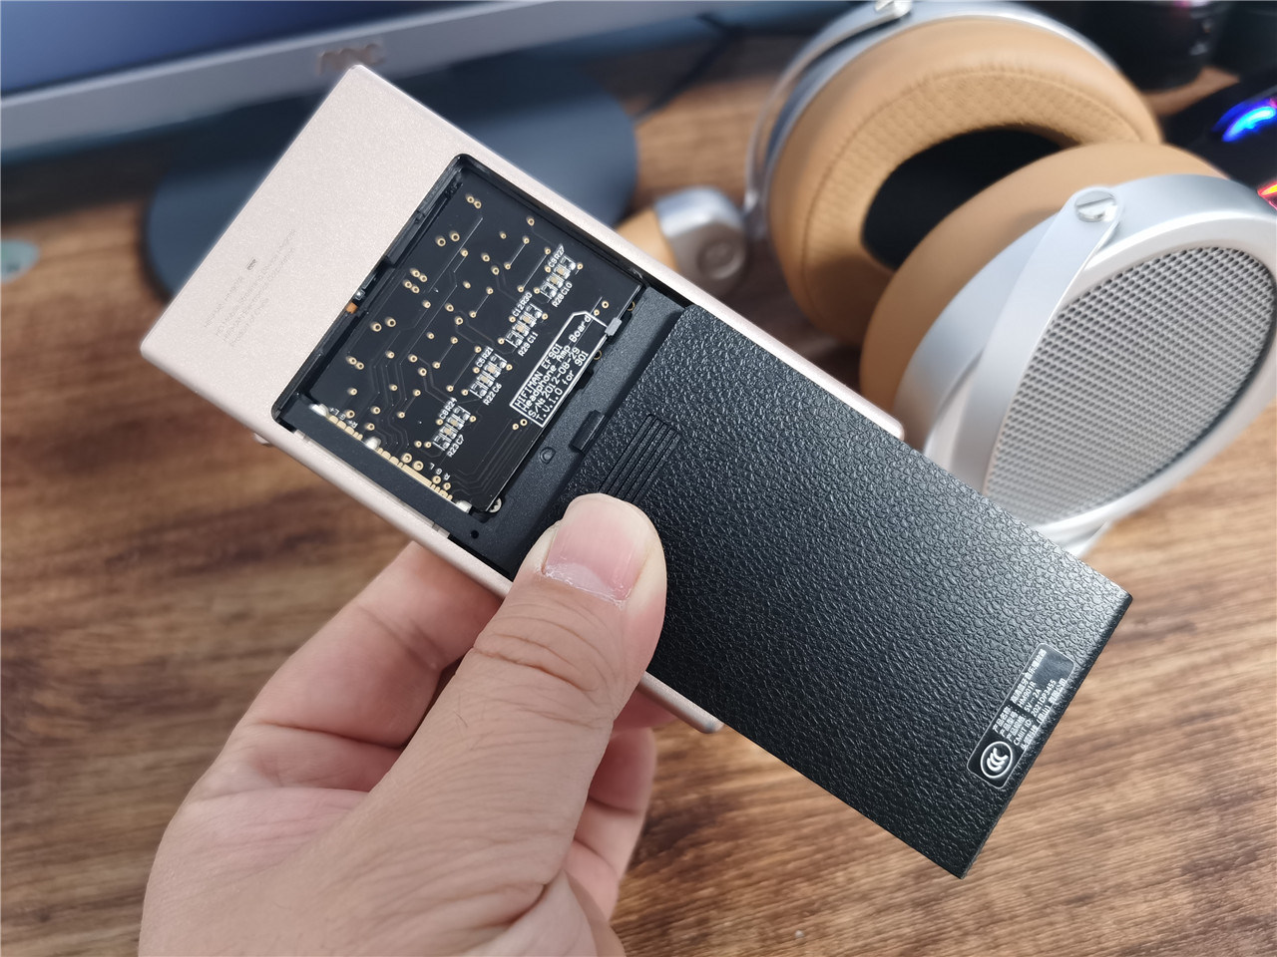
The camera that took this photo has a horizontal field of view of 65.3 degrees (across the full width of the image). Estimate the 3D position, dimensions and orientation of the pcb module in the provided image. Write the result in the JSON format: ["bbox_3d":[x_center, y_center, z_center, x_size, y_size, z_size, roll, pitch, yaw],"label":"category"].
[{"bbox_3d":[-0.030,-0.025,0.182,0.041,0.003,0.053,34,84,2],"label":"pcb module"}]

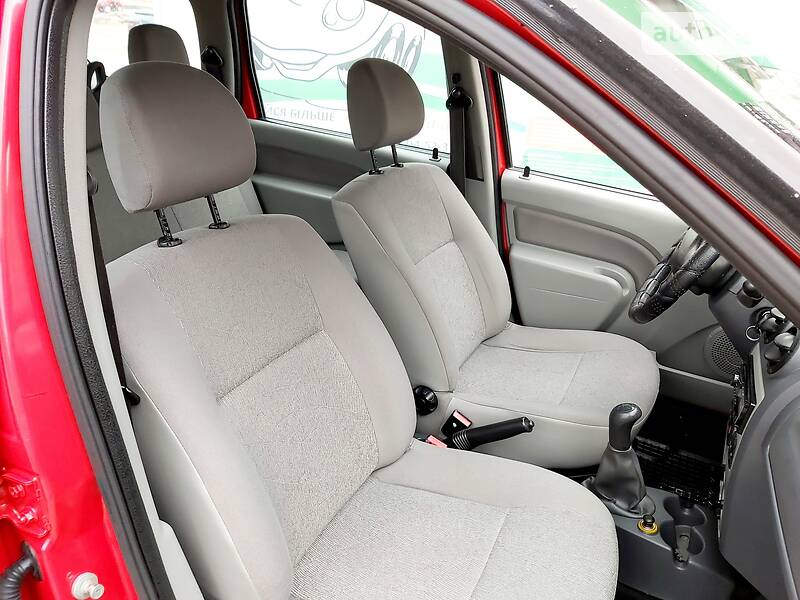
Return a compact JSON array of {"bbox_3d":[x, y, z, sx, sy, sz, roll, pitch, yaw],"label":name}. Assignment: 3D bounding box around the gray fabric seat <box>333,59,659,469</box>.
[{"bbox_3d":[0.267,-0.112,1.555,0.882,0.903,0.530,14,23,22],"label":"gray fabric seat"}]

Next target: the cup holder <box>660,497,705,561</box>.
[{"bbox_3d":[0.546,0.455,1.162,0.084,0.066,0.168,14,23,22],"label":"cup holder"}]

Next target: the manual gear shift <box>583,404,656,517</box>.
[{"bbox_3d":[0.448,0.304,1.176,0.143,0.214,0.117,14,23,22],"label":"manual gear shift"}]

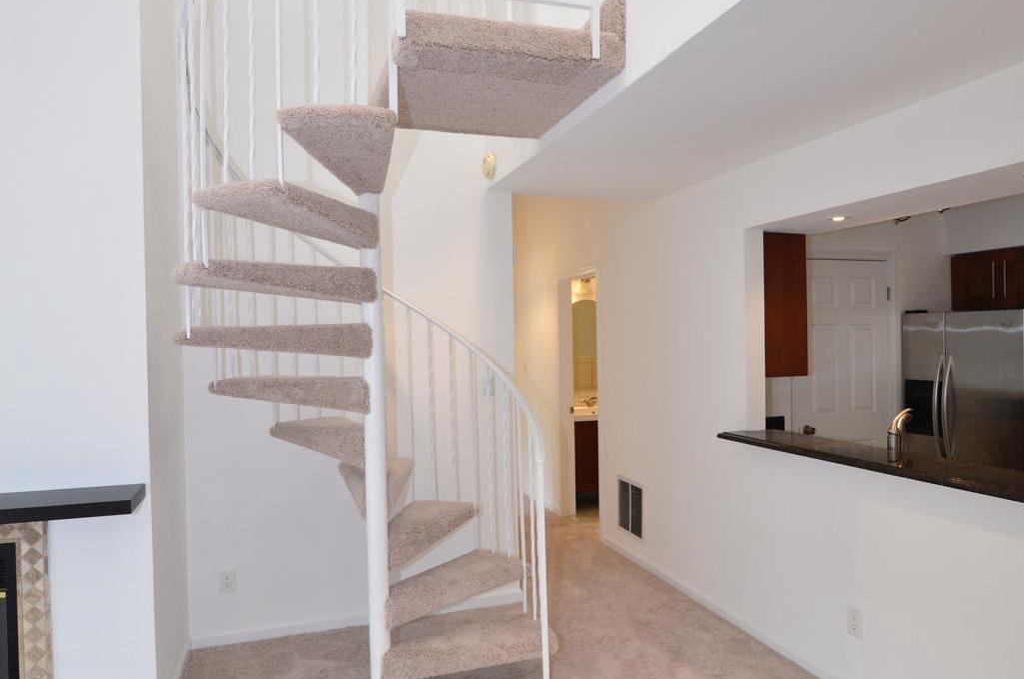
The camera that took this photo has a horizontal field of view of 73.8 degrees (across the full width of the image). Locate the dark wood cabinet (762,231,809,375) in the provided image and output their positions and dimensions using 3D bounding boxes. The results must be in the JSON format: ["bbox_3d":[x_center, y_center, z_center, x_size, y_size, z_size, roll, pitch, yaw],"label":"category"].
[{"bbox_3d":[1.408,-0.189,3.900,0.300,0.776,0.450,-1,1,-19],"label":"dark wood cabinet"}]

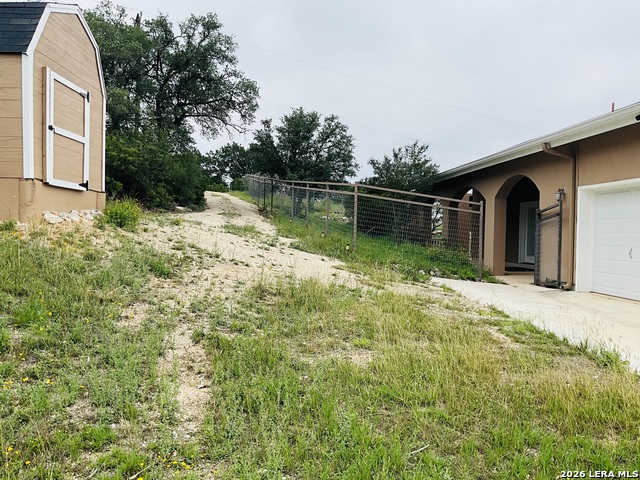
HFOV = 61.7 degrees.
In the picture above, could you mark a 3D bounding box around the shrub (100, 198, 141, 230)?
[{"bbox_3d":[-3.739,-0.480,10.100,0.770,0.600,0.730,0,2,0],"label":"shrub"}]

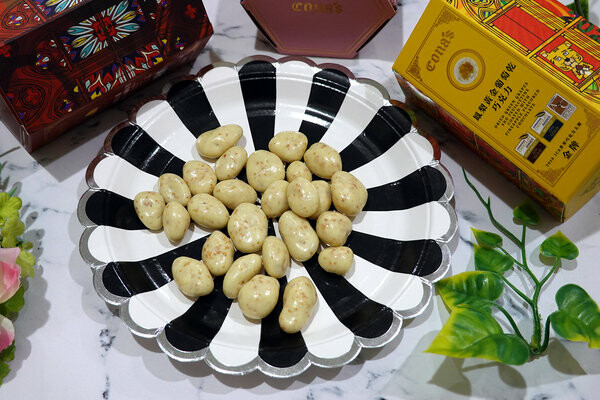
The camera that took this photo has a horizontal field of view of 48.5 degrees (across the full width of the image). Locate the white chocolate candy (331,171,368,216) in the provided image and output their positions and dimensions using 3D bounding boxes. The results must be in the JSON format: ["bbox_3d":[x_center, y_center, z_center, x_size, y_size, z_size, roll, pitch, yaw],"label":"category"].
[{"bbox_3d":[0.029,-0.004,0.394,0.020,0.019,0.031,-15,59,-10],"label":"white chocolate candy"}]

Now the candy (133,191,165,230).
[{"bbox_3d":[-0.088,0.006,0.390,0.017,0.015,0.027,-19,60,-13],"label":"candy"}]

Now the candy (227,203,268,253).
[{"bbox_3d":[-0.030,0.015,0.379,0.022,0.020,0.031,-8,58,-6],"label":"candy"}]

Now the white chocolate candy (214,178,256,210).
[{"bbox_3d":[-0.041,-0.004,0.422,0.028,0.017,0.019,12,57,7],"label":"white chocolate candy"}]

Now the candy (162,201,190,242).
[{"bbox_3d":[-0.072,0.012,0.387,0.015,0.014,0.026,-3,58,-3],"label":"candy"}]

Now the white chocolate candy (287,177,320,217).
[{"bbox_3d":[0.002,-0.002,0.413,0.019,0.018,0.028,-15,58,-11],"label":"white chocolate candy"}]

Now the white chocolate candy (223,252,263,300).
[{"bbox_3d":[-0.032,0.042,0.369,0.015,0.014,0.030,24,60,13],"label":"white chocolate candy"}]

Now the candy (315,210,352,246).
[{"bbox_3d":[0.021,0.017,0.408,0.022,0.019,0.023,-25,61,-16],"label":"candy"}]

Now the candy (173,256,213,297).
[{"bbox_3d":[-0.056,0.040,0.348,0.018,0.017,0.026,-38,65,-22],"label":"candy"}]

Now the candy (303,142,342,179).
[{"bbox_3d":[0.015,-0.026,0.436,0.021,0.019,0.028,-34,64,-21],"label":"candy"}]

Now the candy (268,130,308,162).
[{"bbox_3d":[-0.007,-0.031,0.395,0.024,0.017,0.018,-9,58,-7],"label":"candy"}]

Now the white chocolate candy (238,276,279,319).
[{"bbox_3d":[-0.023,0.055,0.382,0.023,0.021,0.027,24,60,14],"label":"white chocolate candy"}]

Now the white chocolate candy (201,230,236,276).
[{"bbox_3d":[-0.044,0.028,0.357,0.017,0.015,0.026,-9,58,-7],"label":"white chocolate candy"}]

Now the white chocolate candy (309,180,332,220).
[{"bbox_3d":[0.010,0.000,0.377,0.016,0.014,0.026,11,58,7],"label":"white chocolate candy"}]

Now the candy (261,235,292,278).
[{"bbox_3d":[-0.013,0.031,0.357,0.014,0.012,0.026,-12,58,-8],"label":"candy"}]

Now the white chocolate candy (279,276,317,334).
[{"bbox_3d":[-0.001,0.054,0.341,0.017,0.015,0.032,14,58,8],"label":"white chocolate candy"}]

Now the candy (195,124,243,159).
[{"bbox_3d":[-0.048,-0.035,0.398,0.029,0.015,0.016,-26,61,-16],"label":"candy"}]

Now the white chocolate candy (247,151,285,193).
[{"bbox_3d":[-0.022,-0.018,0.429,0.024,0.022,0.030,-8,57,-6],"label":"white chocolate candy"}]

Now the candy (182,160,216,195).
[{"bbox_3d":[-0.060,-0.014,0.402,0.019,0.018,0.024,-26,62,-16],"label":"candy"}]

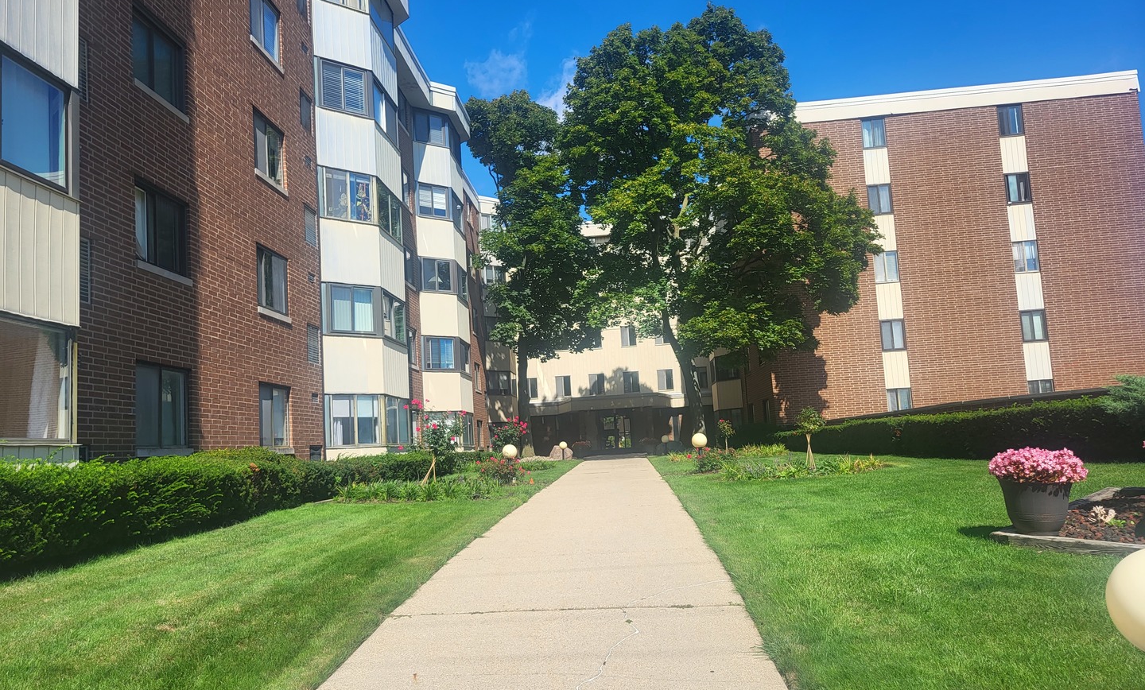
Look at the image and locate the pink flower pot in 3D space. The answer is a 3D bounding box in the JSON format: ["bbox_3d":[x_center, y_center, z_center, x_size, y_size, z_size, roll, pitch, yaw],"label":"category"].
[{"bbox_3d":[4.123,1.434,7.660,0.660,0.500,0.660,-7,-7,28],"label":"pink flower pot"}]

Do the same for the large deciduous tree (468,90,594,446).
[{"bbox_3d":[-1.731,-3.025,36.576,5.800,15.300,5.800,-4,-6,0],"label":"large deciduous tree"}]

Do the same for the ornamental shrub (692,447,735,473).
[{"bbox_3d":[3.439,2.806,20.995,1.020,0.640,0.950,-4,-6,0],"label":"ornamental shrub"}]

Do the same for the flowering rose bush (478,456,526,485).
[{"bbox_3d":[-1.747,3.138,21.396,1.200,0.720,1.100,-4,-6,0],"label":"flowering rose bush"}]

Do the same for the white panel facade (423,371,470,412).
[{"bbox_3d":[-3.994,1.581,28.743,0.700,1.340,2.750,-7,-7,30],"label":"white panel facade"}]

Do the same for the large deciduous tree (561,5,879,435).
[{"bbox_3d":[5.384,-4.495,31.660,11.200,15.600,10.500,-4,-6,0],"label":"large deciduous tree"}]

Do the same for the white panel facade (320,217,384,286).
[{"bbox_3d":[-4.922,-2.034,19.082,1.420,1.340,0.150,2,-9,-43],"label":"white panel facade"}]

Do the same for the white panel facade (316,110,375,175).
[{"bbox_3d":[-5.087,-4.583,19.369,1.420,1.340,0.150,2,-9,-43],"label":"white panel facade"}]

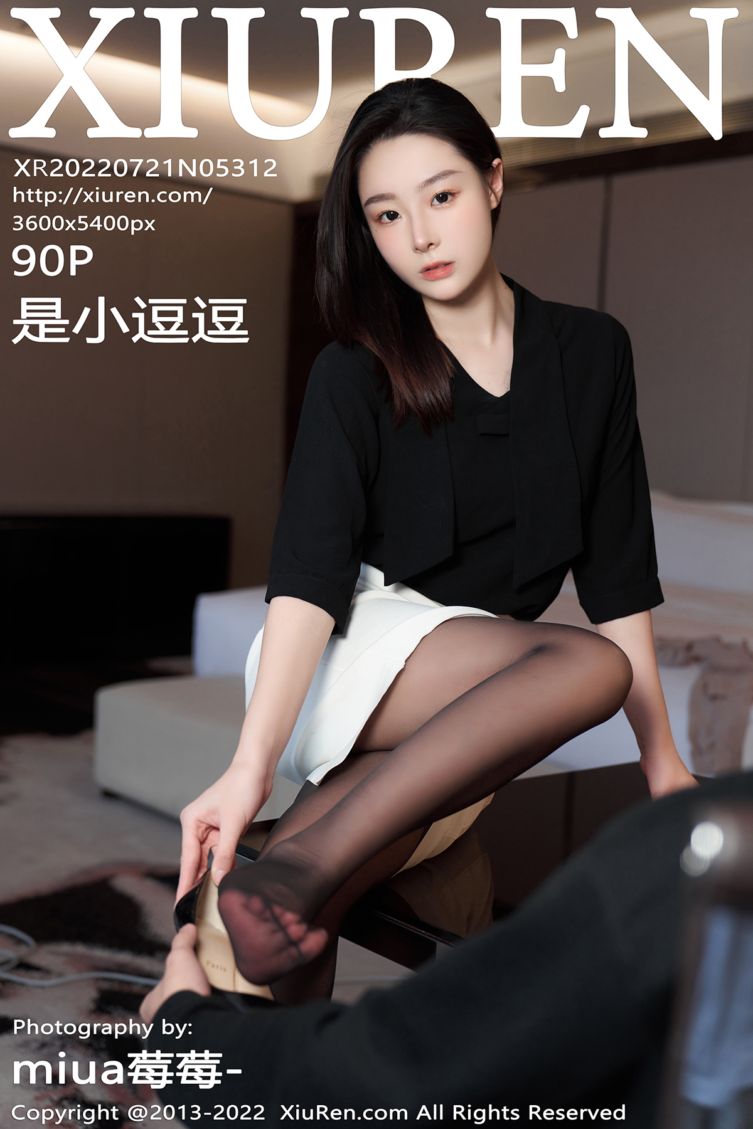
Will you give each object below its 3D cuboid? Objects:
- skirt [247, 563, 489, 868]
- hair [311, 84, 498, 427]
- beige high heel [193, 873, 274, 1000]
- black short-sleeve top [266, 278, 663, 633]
[{"bbox_3d":[0.002,0.142,1.570,0.340,0.280,0.320,-3,6,-14],"label":"skirt"},{"bbox_3d":[0.037,-0.350,1.540,0.215,0.380,0.240,-7,5,18],"label":"hair"},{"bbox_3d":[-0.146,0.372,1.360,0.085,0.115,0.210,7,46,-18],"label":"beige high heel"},{"bbox_3d":[0.106,-0.127,1.620,0.460,0.430,0.310,2,9,-1],"label":"black short-sleeve top"}]

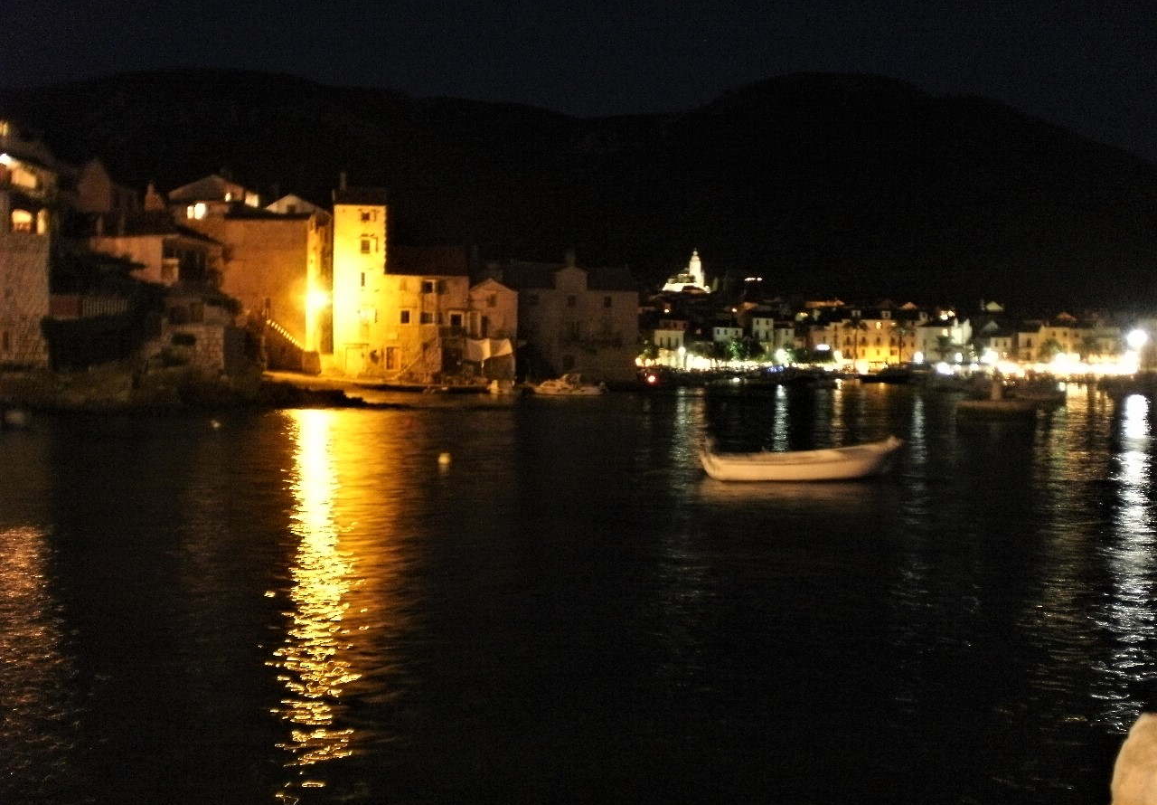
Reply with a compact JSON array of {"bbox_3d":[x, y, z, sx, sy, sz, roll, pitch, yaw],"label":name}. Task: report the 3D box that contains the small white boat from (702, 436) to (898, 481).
[{"bbox_3d":[4.507,1.093,25.668,4.150,0.900,1.500,0,1,-5],"label":"small white boat"}]

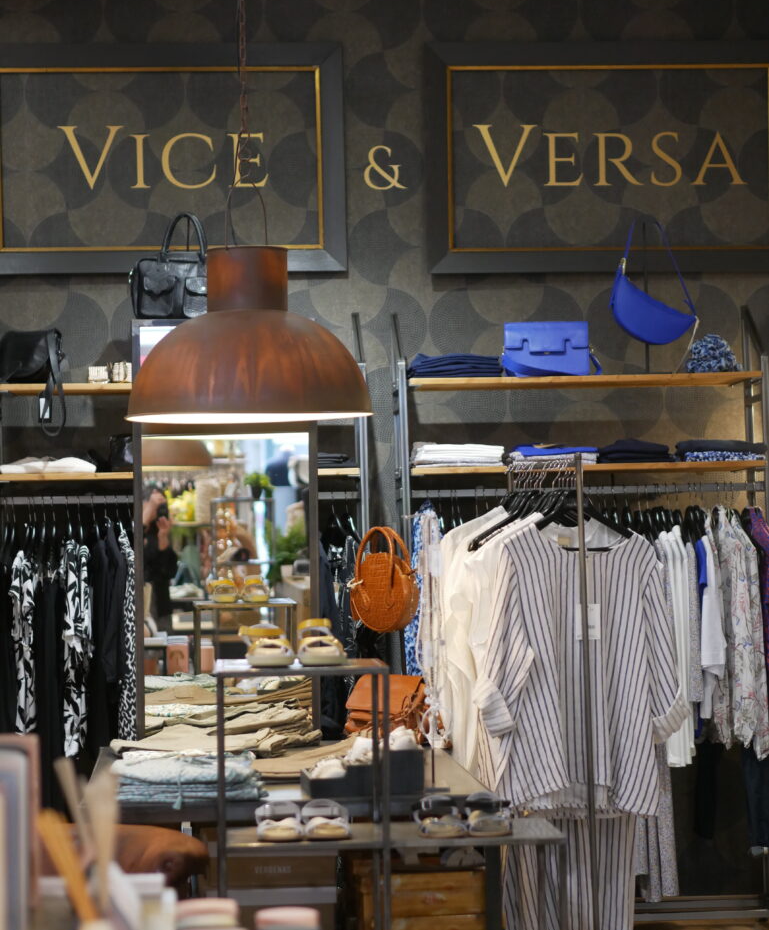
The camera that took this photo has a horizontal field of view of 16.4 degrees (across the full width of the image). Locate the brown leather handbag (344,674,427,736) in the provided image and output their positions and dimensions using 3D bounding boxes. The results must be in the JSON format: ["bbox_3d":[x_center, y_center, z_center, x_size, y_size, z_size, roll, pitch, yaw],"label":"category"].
[{"bbox_3d":[0.021,0.751,8.150,0.250,0.210,0.140,-2,-1,36],"label":"brown leather handbag"}]

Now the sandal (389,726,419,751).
[{"bbox_3d":[0.045,0.724,7.000,0.092,0.085,0.230,-1,-1,-5],"label":"sandal"}]

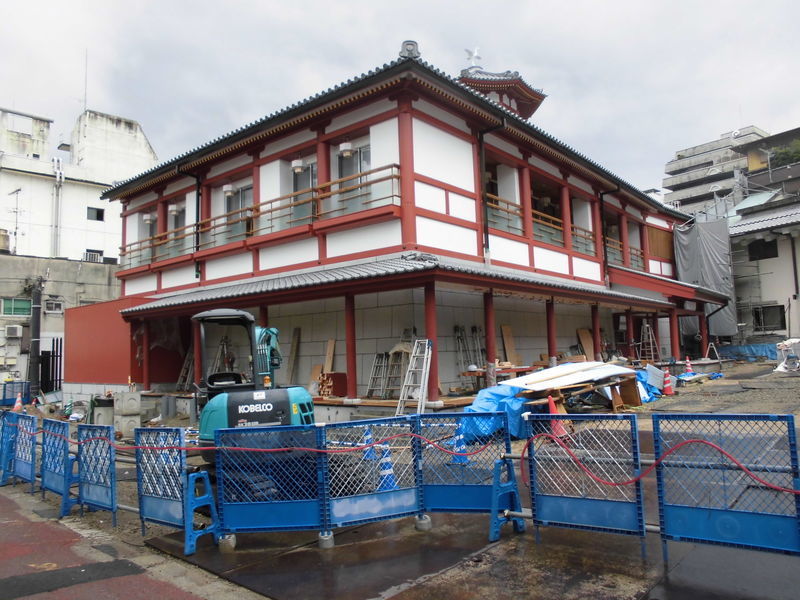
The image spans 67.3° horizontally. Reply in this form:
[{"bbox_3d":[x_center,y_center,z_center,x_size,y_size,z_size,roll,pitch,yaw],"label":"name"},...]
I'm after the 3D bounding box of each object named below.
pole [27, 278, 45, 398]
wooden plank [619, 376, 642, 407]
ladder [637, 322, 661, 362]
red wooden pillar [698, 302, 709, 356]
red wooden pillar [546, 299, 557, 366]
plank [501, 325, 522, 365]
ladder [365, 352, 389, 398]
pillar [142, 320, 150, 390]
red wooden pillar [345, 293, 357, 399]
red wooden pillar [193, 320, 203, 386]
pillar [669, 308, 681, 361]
[{"bbox_3d":[-15.448,1.687,25.503,0.400,5.377,0.400,-6,-7,40],"label":"pole"},{"bbox_3d":[5.280,2.113,13.728,0.440,0.634,0.060,-11,-6,29],"label":"wooden plank"},{"bbox_3d":[11.174,1.880,27.102,0.600,1.778,1.100,-6,-7,40],"label":"ladder"},{"bbox_3d":[16.168,1.606,32.019,0.350,2.957,0.350,-6,-7,40],"label":"red wooden pillar"},{"bbox_3d":[4.592,1.277,18.183,0.240,2.628,0.240,-6,-7,40],"label":"red wooden pillar"},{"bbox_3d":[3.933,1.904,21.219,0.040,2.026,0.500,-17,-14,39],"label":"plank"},{"bbox_3d":[-0.559,1.841,14.773,0.460,1.073,0.420,-6,-10,40],"label":"ladder"},{"bbox_3d":[-9.283,2.018,22.072,0.235,2.572,0.235,-6,-7,40],"label":"pillar"},{"bbox_3d":[-1.186,1.123,14.712,0.210,2.540,0.210,-6,-7,40],"label":"red wooden pillar"},{"bbox_3d":[-6.467,1.677,19.150,0.210,2.540,0.210,-6,-7,40],"label":"red wooden pillar"},{"bbox_3d":[10.005,1.244,21.893,0.330,1.948,0.330,-6,-7,40],"label":"pillar"}]

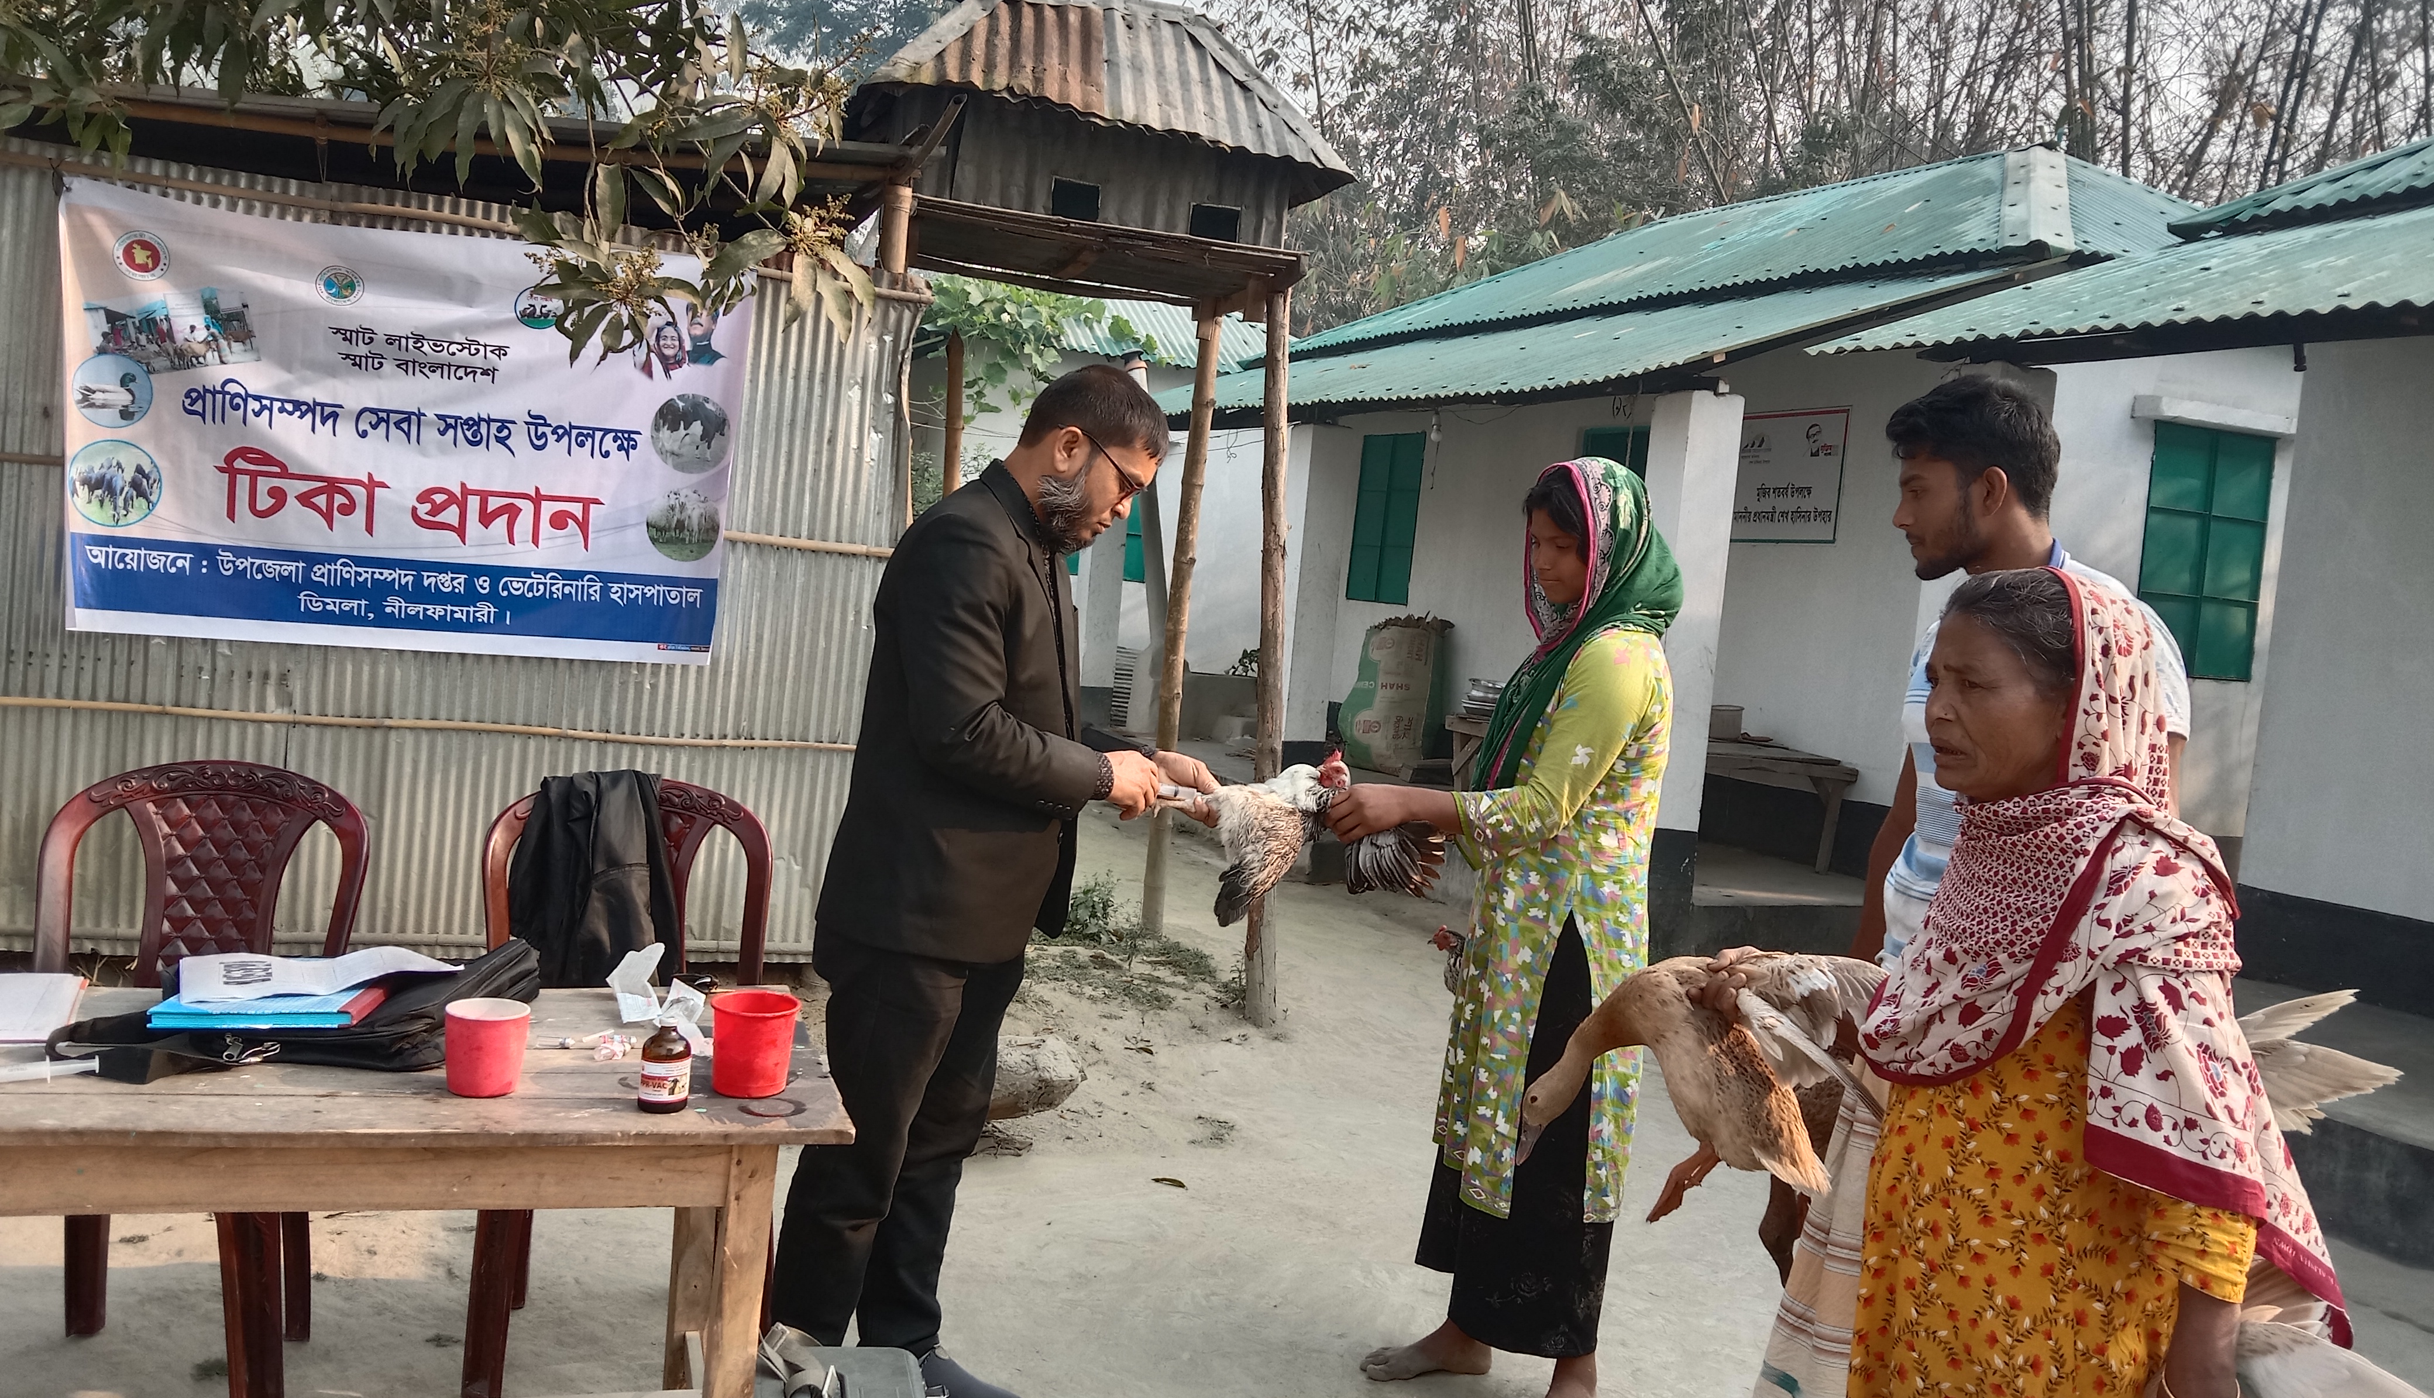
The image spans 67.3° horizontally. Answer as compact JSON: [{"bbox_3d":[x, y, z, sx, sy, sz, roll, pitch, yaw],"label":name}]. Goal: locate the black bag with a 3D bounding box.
[{"bbox_3d":[-0.979,0.317,1.984,0.440,0.100,0.370,4,3,-16],"label":"black bag"}]

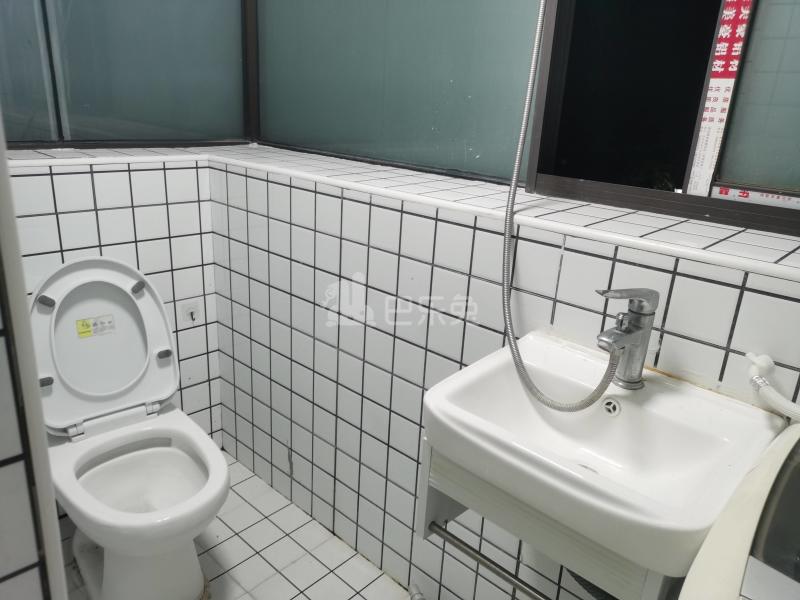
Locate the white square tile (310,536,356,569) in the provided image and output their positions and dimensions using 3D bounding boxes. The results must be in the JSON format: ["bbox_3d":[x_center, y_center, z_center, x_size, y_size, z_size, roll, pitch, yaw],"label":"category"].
[{"bbox_3d":[-0.185,0.718,1.758,0.098,0.009,0.098,19,25,39],"label":"white square tile"}]

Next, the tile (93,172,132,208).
[{"bbox_3d":[-0.792,-0.302,1.723,0.098,0.098,0.010,-15,26,-42],"label":"tile"}]

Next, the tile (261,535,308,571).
[{"bbox_3d":[-0.328,0.715,1.757,0.097,0.010,0.097,19,25,39],"label":"tile"}]

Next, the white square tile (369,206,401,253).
[{"bbox_3d":[-0.030,-0.162,1.440,0.097,0.097,0.010,19,25,39],"label":"white square tile"}]

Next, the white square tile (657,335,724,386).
[{"bbox_3d":[0.477,0.112,1.032,0.098,0.098,0.010,19,25,39],"label":"white square tile"}]

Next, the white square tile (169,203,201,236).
[{"bbox_3d":[-0.650,-0.243,1.883,0.097,0.097,0.010,-14,25,-41],"label":"white square tile"}]

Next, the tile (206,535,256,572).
[{"bbox_3d":[-0.470,0.711,1.751,0.097,0.010,0.097,20,27,39],"label":"tile"}]

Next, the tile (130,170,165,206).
[{"bbox_3d":[-0.717,-0.319,1.785,0.097,0.097,0.010,-14,25,-41],"label":"tile"}]

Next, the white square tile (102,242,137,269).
[{"bbox_3d":[-0.803,-0.112,1.788,0.098,0.098,0.010,-15,26,-42],"label":"white square tile"}]

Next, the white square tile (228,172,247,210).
[{"bbox_3d":[-0.470,-0.318,1.826,0.098,0.098,0.010,19,25,39],"label":"white square tile"}]

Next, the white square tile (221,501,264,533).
[{"bbox_3d":[-0.477,0.664,1.890,0.099,0.010,0.099,19,25,39],"label":"white square tile"}]

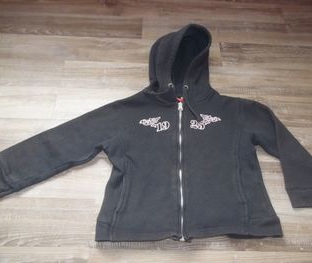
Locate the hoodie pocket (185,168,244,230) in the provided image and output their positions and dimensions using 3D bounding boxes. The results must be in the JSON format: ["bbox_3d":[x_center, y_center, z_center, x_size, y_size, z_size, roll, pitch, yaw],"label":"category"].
[{"bbox_3d":[0.122,0.143,0.692,0.115,0.024,0.133,3,57,-2],"label":"hoodie pocket"}]

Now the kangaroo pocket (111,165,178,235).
[{"bbox_3d":[-0.019,0.141,0.685,0.135,0.024,0.148,3,57,-2],"label":"kangaroo pocket"}]

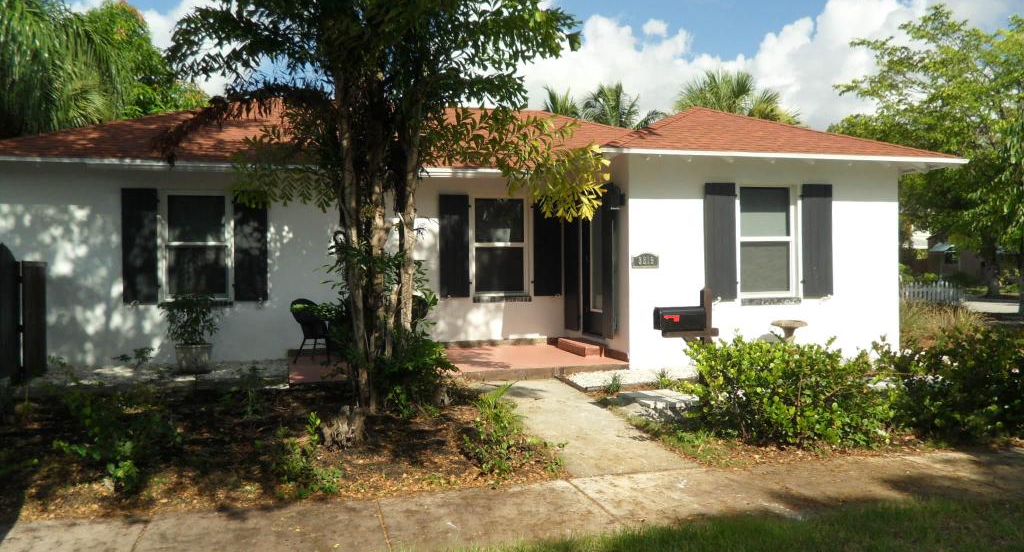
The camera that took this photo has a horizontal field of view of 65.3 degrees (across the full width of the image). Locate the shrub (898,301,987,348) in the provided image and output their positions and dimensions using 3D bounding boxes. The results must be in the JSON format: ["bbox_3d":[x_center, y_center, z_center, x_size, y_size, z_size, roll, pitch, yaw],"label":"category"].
[{"bbox_3d":[7.397,0.823,13.837,1.500,0.760,1.200,-1,0,-14],"label":"shrub"}]

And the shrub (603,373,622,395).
[{"bbox_3d":[1.196,1.281,9.539,0.230,0.245,0.230,-1,0,0],"label":"shrub"}]

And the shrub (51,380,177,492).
[{"bbox_3d":[-3.107,1.252,6.317,0.900,0.730,0.750,-1,0,-14],"label":"shrub"}]

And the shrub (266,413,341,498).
[{"bbox_3d":[-1.616,1.342,6.220,0.540,0.560,0.500,-1,0,-14],"label":"shrub"}]

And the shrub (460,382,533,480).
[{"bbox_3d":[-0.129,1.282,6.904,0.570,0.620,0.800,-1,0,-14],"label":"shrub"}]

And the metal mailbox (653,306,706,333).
[{"bbox_3d":[1.690,0.437,8.061,0.490,0.249,0.200,-1,0,-14],"label":"metal mailbox"}]

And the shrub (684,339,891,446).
[{"bbox_3d":[2.776,1.073,8.009,2.050,0.940,1.200,-1,0,-14],"label":"shrub"}]

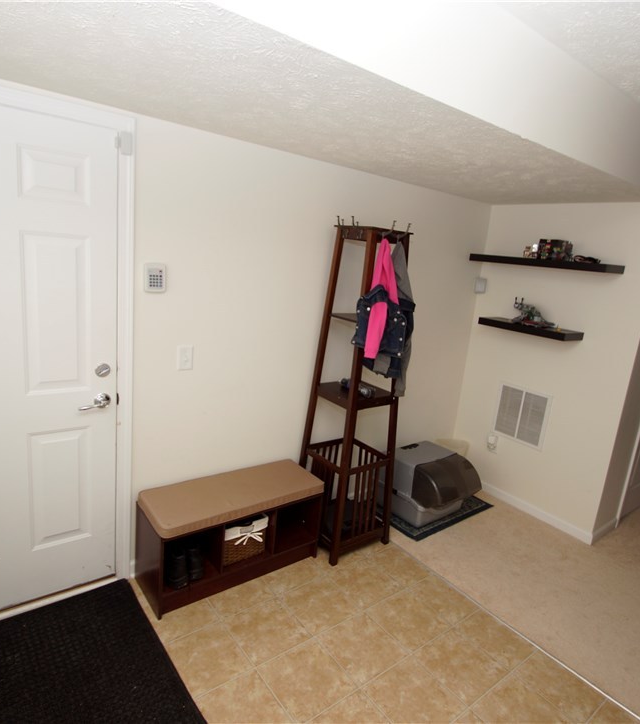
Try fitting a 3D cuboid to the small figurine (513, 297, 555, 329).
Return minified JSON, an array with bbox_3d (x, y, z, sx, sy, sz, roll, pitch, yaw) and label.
[{"bbox_3d":[1.456,-0.333,3.069,0.260,0.175,0.130,16,16,39],"label":"small figurine"}]

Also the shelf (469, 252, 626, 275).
[{"bbox_3d":[1.480,-0.662,3.043,0.254,0.050,0.920,-4,15,-37],"label":"shelf"}]

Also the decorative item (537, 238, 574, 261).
[{"bbox_3d":[1.529,-0.725,2.937,0.100,0.125,0.185,-4,15,-37],"label":"decorative item"}]

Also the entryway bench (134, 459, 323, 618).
[{"bbox_3d":[-0.449,0.889,2.409,0.905,0.470,0.335,-4,15,-37],"label":"entryway bench"}]

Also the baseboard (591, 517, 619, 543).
[{"bbox_3d":[1.971,1.167,3.115,0.430,0.085,0.014,-4,15,-37],"label":"baseboard"}]

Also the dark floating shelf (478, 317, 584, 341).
[{"bbox_3d":[1.442,-0.230,3.132,0.254,0.050,0.618,-4,15,-37],"label":"dark floating shelf"}]

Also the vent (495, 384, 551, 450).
[{"bbox_3d":[1.480,0.395,3.335,0.018,0.414,0.388,-4,15,-37],"label":"vent"}]

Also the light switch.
[{"bbox_3d":[-0.659,-0.020,2.207,0.077,0.123,0.010,-4,15,-37],"label":"light switch"}]

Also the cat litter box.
[{"bbox_3d":[0.782,0.858,3.237,0.510,0.400,0.490,-4,15,-37],"label":"cat litter box"}]

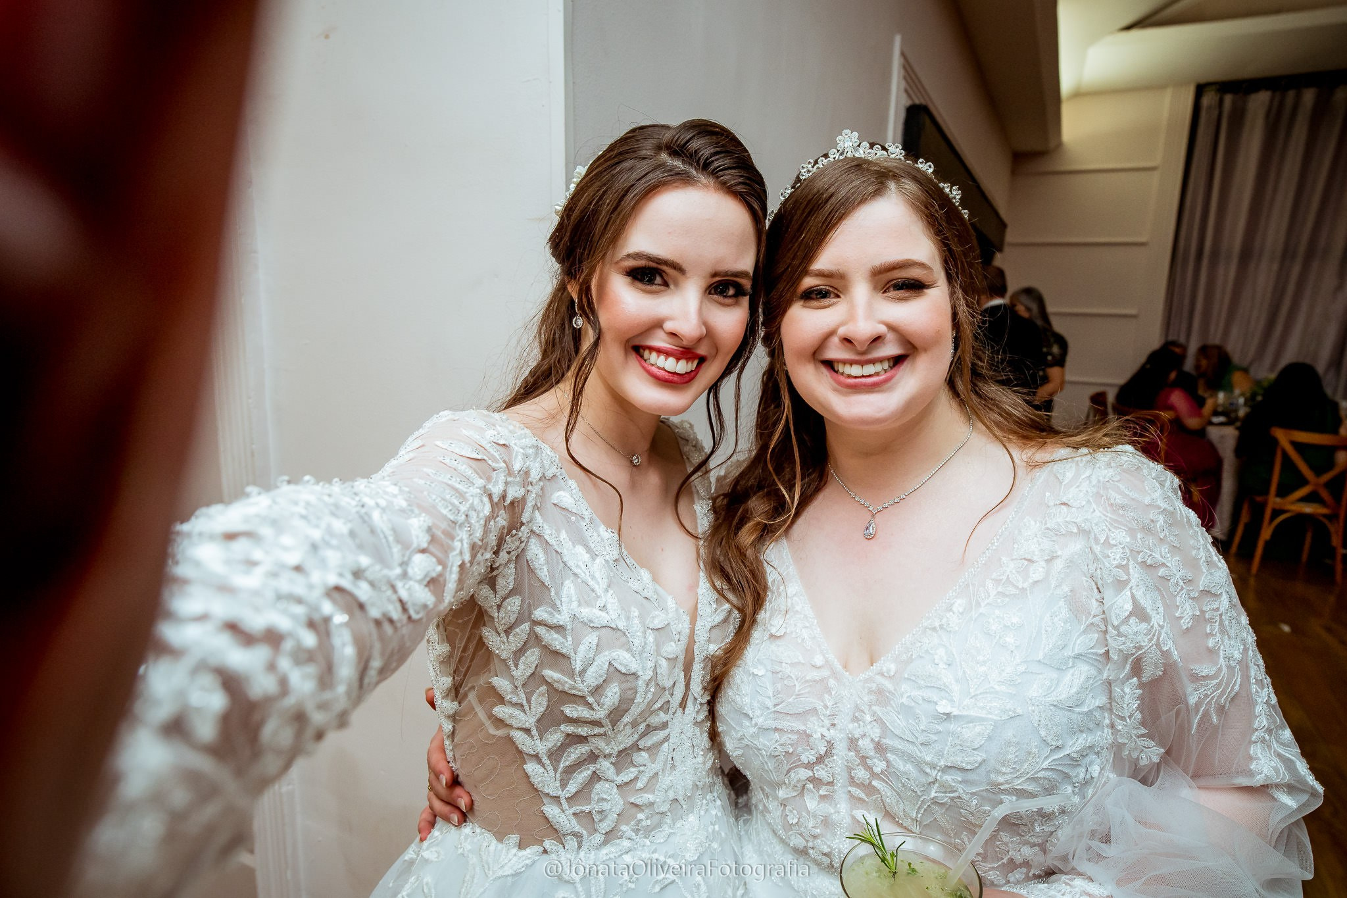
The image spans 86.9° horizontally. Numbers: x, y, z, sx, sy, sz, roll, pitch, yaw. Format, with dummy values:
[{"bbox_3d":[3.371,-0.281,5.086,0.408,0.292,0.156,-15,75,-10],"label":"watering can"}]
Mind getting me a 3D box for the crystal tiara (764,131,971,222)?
[{"bbox_3d":[0.166,-0.229,0.605,0.168,0.066,0.070,-1,12,15],"label":"crystal tiara"}]

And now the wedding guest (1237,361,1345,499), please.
[{"bbox_3d":[3.800,0.098,4.420,0.560,1.270,0.780,7,13,25],"label":"wedding guest"}]

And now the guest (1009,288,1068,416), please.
[{"bbox_3d":[2.413,-0.265,4.930,0.360,1.670,0.460,-1,12,-14],"label":"guest"}]

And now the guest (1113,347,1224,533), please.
[{"bbox_3d":[3.480,-0.054,4.970,0.800,1.310,0.520,-3,13,-21],"label":"guest"}]

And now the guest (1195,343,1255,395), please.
[{"bbox_3d":[4.200,-0.136,5.500,0.500,1.290,0.750,12,16,40],"label":"guest"}]

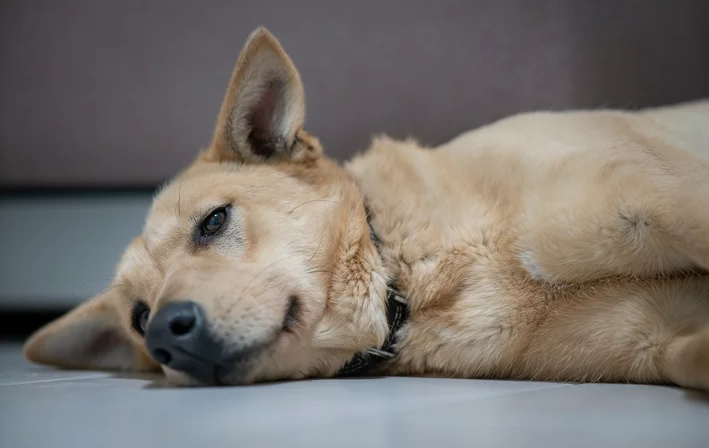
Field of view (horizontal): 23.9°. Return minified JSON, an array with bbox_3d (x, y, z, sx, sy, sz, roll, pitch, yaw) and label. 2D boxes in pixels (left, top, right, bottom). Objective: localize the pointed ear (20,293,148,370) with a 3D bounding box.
[{"bbox_3d":[-0.161,0.066,1.010,0.082,0.052,0.030,-6,-2,18],"label":"pointed ear"}]

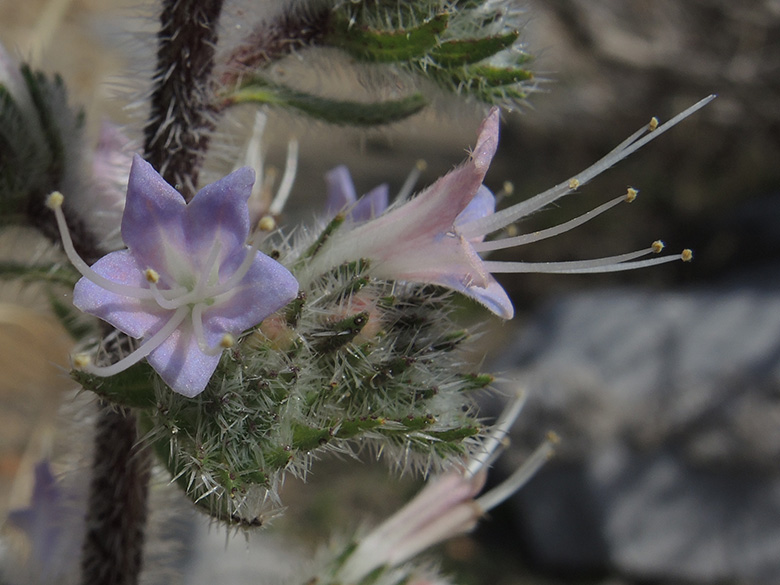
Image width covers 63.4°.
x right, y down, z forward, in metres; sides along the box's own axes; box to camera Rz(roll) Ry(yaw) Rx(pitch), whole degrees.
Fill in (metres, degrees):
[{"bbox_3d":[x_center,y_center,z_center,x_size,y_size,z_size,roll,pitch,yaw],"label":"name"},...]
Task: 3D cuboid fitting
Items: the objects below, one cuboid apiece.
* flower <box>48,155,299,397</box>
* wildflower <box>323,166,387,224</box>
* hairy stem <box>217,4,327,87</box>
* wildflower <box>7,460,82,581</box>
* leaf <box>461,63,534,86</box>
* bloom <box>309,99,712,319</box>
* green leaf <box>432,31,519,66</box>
[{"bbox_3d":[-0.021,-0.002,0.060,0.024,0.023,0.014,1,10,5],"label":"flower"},{"bbox_3d":[-0.004,-0.012,0.080,0.009,0.009,0.008,-2,10,-13],"label":"wildflower"},{"bbox_3d":[-0.013,-0.027,0.070,0.013,0.005,0.005,-30,0,0],"label":"hairy stem"},{"bbox_3d":[-0.052,0.034,0.095,0.011,0.018,0.012,3,10,18],"label":"wildflower"},{"bbox_3d":[0.011,-0.023,0.067,0.008,0.003,0.003,0,10,0],"label":"leaf"},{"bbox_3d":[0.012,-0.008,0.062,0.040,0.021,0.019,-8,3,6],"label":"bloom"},{"bbox_3d":[0.009,-0.026,0.066,0.009,0.004,0.004,0,10,0],"label":"green leaf"}]

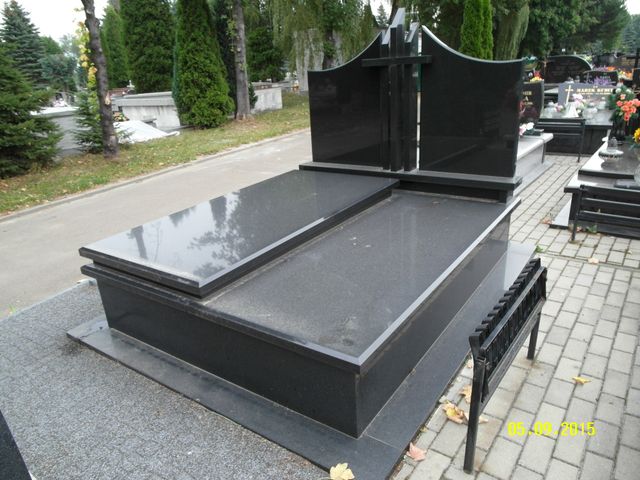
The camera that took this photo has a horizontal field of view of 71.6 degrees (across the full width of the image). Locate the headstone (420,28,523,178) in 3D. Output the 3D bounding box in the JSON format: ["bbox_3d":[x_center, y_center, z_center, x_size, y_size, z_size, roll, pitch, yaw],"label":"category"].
[{"bbox_3d":[1.099,-1.013,3.264,0.719,1.060,0.082,11,24,34],"label":"headstone"}]

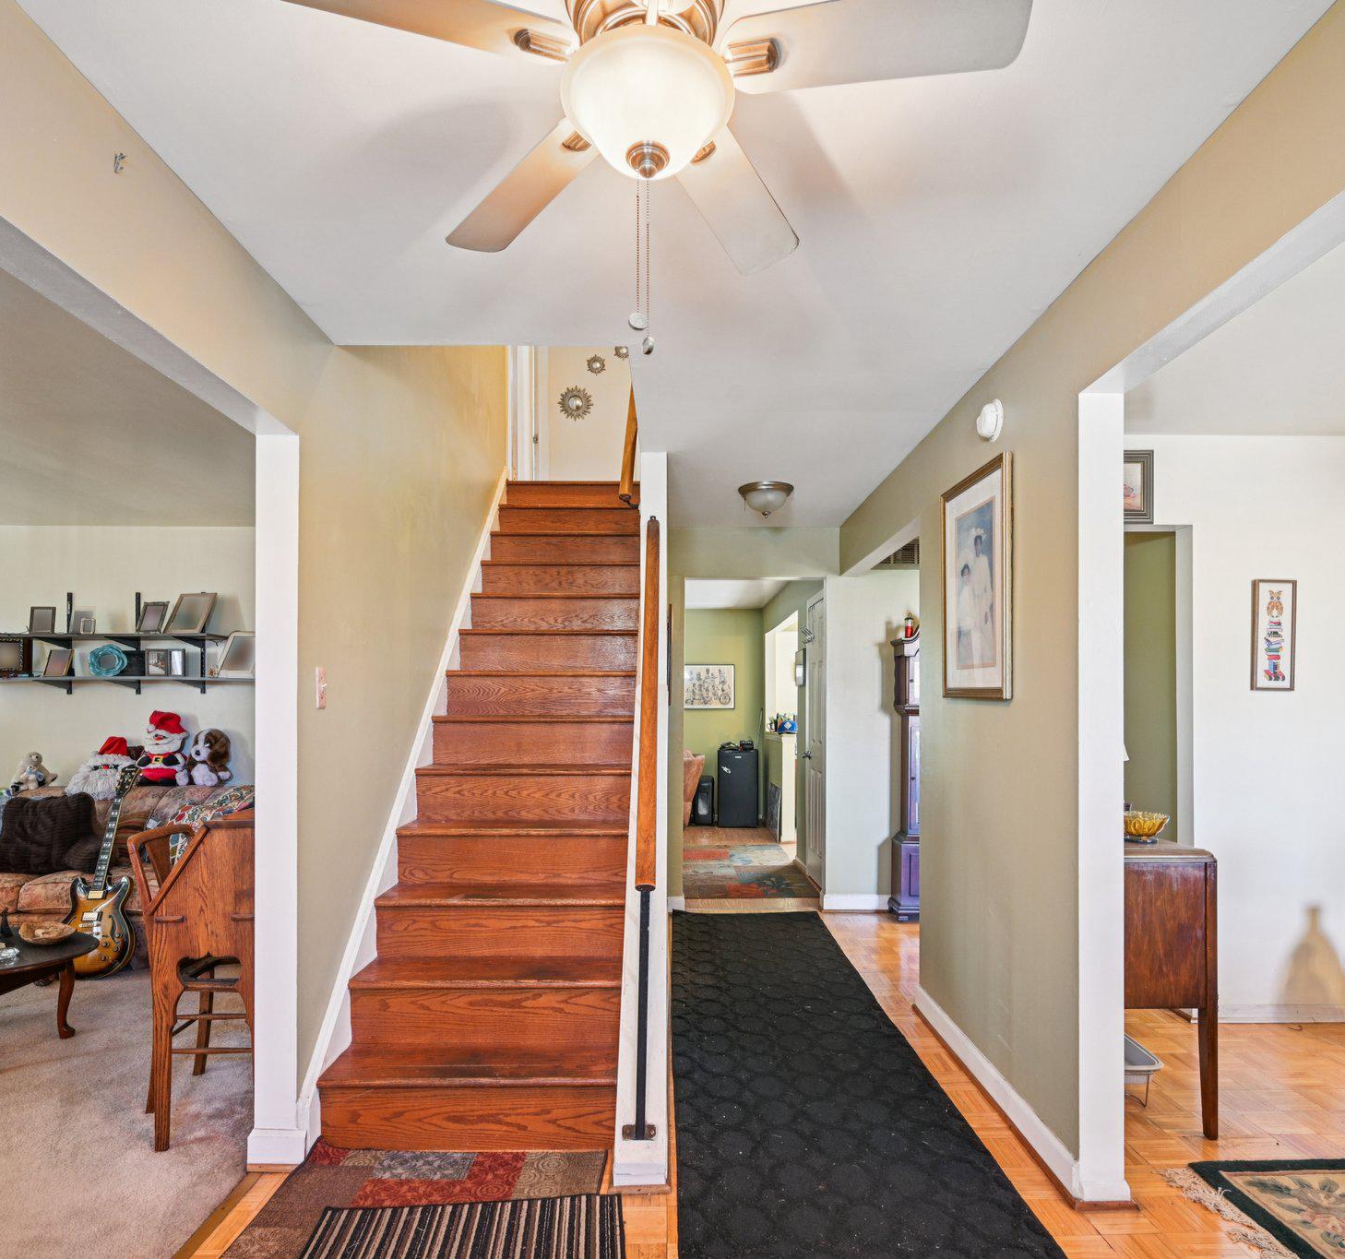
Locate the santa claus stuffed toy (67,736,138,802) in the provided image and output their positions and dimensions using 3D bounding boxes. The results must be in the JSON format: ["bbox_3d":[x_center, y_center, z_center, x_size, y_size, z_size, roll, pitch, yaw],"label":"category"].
[{"bbox_3d":[-3.335,0.811,4.908,0.354,0.374,0.212,1,-5,-14],"label":"santa claus stuffed toy"}]

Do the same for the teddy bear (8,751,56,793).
[{"bbox_3d":[-3.757,0.845,4.930,0.235,0.250,0.190,1,-3,-16],"label":"teddy bear"}]

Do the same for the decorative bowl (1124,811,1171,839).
[{"bbox_3d":[1.571,0.667,2.824,0.177,0.089,0.177,0,-4,0],"label":"decorative bowl"}]

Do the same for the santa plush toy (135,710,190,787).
[{"bbox_3d":[-3.056,0.716,5.030,0.300,0.450,0.200,1,-3,-17],"label":"santa plush toy"}]

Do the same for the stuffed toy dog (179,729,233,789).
[{"bbox_3d":[-2.791,0.774,5.030,0.290,0.360,0.250,0,-3,-5],"label":"stuffed toy dog"}]

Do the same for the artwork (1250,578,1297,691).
[{"bbox_3d":[2.482,0.021,3.460,0.185,0.465,0.025,0,-3,0],"label":"artwork"}]

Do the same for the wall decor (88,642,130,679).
[{"bbox_3d":[-3.441,0.189,5.120,0.240,0.210,0.060,0,-3,-7],"label":"wall decor"}]

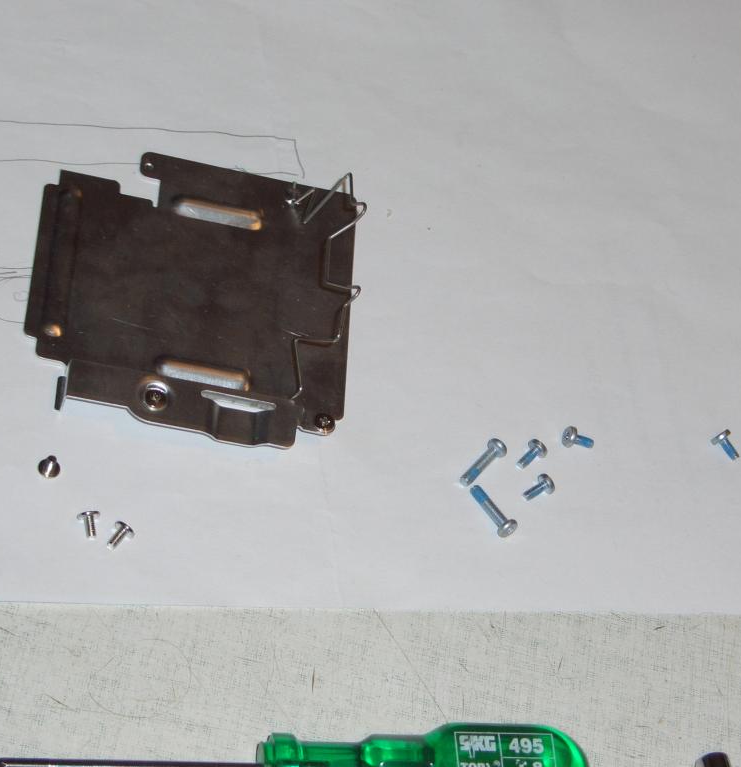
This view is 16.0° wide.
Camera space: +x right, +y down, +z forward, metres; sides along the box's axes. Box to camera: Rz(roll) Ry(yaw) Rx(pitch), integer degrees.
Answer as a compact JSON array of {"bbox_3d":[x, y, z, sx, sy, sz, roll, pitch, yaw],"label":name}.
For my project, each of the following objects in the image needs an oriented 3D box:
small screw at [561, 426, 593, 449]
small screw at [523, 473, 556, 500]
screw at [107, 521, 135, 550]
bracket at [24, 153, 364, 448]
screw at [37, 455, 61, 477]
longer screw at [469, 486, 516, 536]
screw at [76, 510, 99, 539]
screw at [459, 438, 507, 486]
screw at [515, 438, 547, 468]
[{"bbox_3d":[0.049,0.013,0.617,0.007,0.005,0.005,19,54,-20],"label":"small screw"},{"bbox_3d":[0.039,0.024,0.608,0.007,0.005,0.005,-32,70,-14],"label":"small screw"},{"bbox_3d":[-0.055,0.033,0.577,0.005,0.005,0.006,36,73,9],"label":"screw"},{"bbox_3d":[-0.040,-0.021,0.613,0.077,0.009,0.077,10,56,-9],"label":"bracket"},{"bbox_3d":[-0.071,0.018,0.582,0.005,0.004,0.005,7,57,-11],"label":"screw"},{"bbox_3d":[0.028,0.029,0.602,0.005,0.005,0.014,-27,63,-28],"label":"longer screw"},{"bbox_3d":[-0.062,0.031,0.577,0.005,0.005,0.006,-5,77,-18],"label":"screw"},{"bbox_3d":[0.026,0.018,0.608,0.005,0.005,0.014,40,62,11],"label":"screw"},{"bbox_3d":[0.037,0.017,0.612,0.005,0.005,0.007,42,72,13],"label":"screw"}]

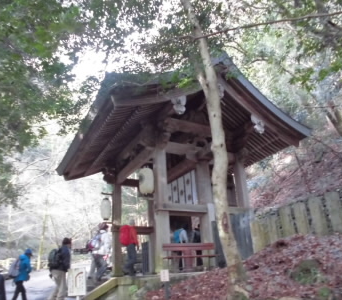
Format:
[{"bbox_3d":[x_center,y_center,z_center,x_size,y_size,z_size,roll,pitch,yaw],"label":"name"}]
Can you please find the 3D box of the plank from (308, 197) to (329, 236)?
[{"bbox_3d":[3.218,1.447,6.513,0.120,0.860,0.280,8,-24,-27],"label":"plank"}]

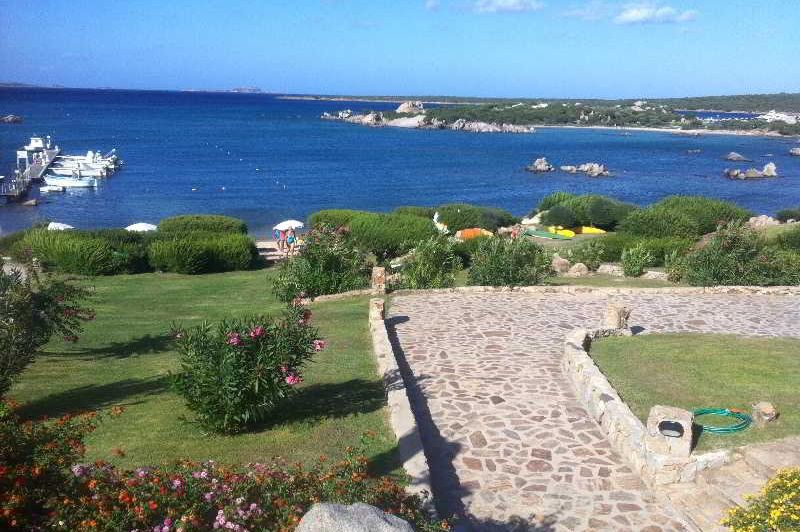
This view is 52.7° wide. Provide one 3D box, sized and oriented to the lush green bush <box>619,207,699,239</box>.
[{"bbox_3d":[12.823,-2.147,40.000,3.850,1.370,2.500,5,12,18],"label":"lush green bush"}]

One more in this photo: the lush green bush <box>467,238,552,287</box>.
[{"bbox_3d":[3.285,-0.172,24.300,2.550,1.260,2.040,3,12,8],"label":"lush green bush"}]

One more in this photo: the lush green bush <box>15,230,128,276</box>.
[{"bbox_3d":[-11.369,-0.485,28.000,3.729,1.437,2.237,-4,13,-22],"label":"lush green bush"}]

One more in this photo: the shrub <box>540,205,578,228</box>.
[{"bbox_3d":[11.149,-3.466,56.500,2.612,1.440,2.090,4,12,11],"label":"shrub"}]

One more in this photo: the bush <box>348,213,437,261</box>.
[{"bbox_3d":[-0.286,-1.252,35.500,3.900,2.000,3.000,1,12,0],"label":"bush"}]

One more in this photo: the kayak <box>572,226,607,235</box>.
[{"bbox_3d":[12.969,-2.417,55.000,2.700,0.400,0.750,4,12,14],"label":"kayak"}]

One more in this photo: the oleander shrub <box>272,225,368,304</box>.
[{"bbox_3d":[-2.033,-0.079,21.000,2.535,1.855,2.155,0,12,-6],"label":"oleander shrub"}]

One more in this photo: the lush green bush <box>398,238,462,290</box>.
[{"bbox_3d":[0.890,-0.160,24.000,1.920,1.410,1.730,2,12,2],"label":"lush green bush"}]

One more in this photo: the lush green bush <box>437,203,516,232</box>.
[{"bbox_3d":[4.486,-2.792,48.000,4.800,1.900,3.600,1,12,0],"label":"lush green bush"}]

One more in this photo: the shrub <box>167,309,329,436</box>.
[{"bbox_3d":[-1.865,1.251,9.900,1.830,1.379,1.556,-1,12,-11],"label":"shrub"}]

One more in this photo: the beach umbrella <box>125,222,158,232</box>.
[{"bbox_3d":[-15.608,-1.595,49.000,1.900,2.200,1.900,-3,12,-18],"label":"beach umbrella"}]

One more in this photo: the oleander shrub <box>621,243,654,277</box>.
[{"bbox_3d":[7.791,-0.208,26.500,1.050,1.020,0.940,5,12,16],"label":"oleander shrub"}]

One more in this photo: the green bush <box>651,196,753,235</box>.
[{"bbox_3d":[17.540,-2.880,47.000,5.500,2.100,3.800,1,12,0],"label":"green bush"}]

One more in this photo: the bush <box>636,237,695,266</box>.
[{"bbox_3d":[10.176,-0.564,31.000,2.122,0.957,1.592,5,12,18],"label":"bush"}]

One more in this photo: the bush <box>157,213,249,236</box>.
[{"bbox_3d":[-8.776,-1.526,36.000,3.800,1.530,2.090,-2,12,-14],"label":"bush"}]

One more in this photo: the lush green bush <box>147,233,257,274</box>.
[{"bbox_3d":[-7.411,-0.530,30.300,4.000,1.280,2.000,-2,12,-14],"label":"lush green bush"}]

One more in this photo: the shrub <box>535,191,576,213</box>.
[{"bbox_3d":[9.170,-3.429,47.500,2.460,1.820,2.210,4,12,11],"label":"shrub"}]

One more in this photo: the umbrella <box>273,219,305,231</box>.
[{"bbox_3d":[-7.015,-1.755,51.000,1.960,2.230,1.960,0,12,-8],"label":"umbrella"}]

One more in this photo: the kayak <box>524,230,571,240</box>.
[{"bbox_3d":[9.926,-2.072,54.000,3.500,0.350,0.750,7,13,27],"label":"kayak"}]

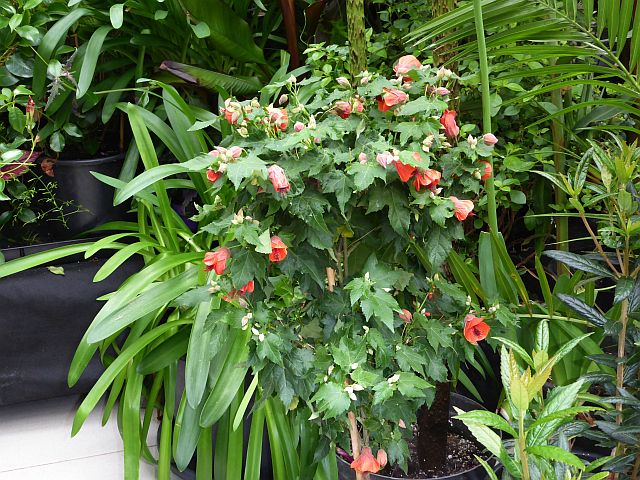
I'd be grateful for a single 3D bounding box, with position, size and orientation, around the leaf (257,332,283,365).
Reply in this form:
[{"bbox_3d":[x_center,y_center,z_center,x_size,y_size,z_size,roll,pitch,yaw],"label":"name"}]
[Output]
[{"bbox_3d":[-0.094,0.208,1.880,0.052,0.020,0.064,-21,62,-4],"label":"leaf"}]

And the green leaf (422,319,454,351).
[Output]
[{"bbox_3d":[0.232,0.185,1.900,0.064,0.020,0.072,-34,73,-23],"label":"green leaf"}]

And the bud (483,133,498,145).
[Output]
[{"bbox_3d":[0.331,-0.196,1.900,0.029,0.023,0.023,12,61,14],"label":"bud"}]

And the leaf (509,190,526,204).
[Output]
[{"bbox_3d":[0.454,-0.098,2.250,0.040,0.034,0.012,-11,-25,-12],"label":"leaf"}]

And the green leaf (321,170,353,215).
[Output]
[{"bbox_3d":[0.031,-0.087,1.840,0.062,0.086,0.022,9,-20,6],"label":"green leaf"}]

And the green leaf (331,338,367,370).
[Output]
[{"bbox_3d":[0.054,0.216,1.850,0.068,0.020,0.066,0,60,0],"label":"green leaf"}]

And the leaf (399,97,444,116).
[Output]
[{"bbox_3d":[0.198,-0.259,1.900,0.088,0.022,0.055,-2,37,2],"label":"leaf"}]

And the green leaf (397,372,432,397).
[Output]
[{"bbox_3d":[0.181,0.276,1.870,0.072,0.020,0.052,-5,51,-20],"label":"green leaf"}]

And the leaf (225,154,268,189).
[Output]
[{"bbox_3d":[-0.135,-0.126,1.820,0.080,0.024,0.066,6,61,10],"label":"leaf"}]

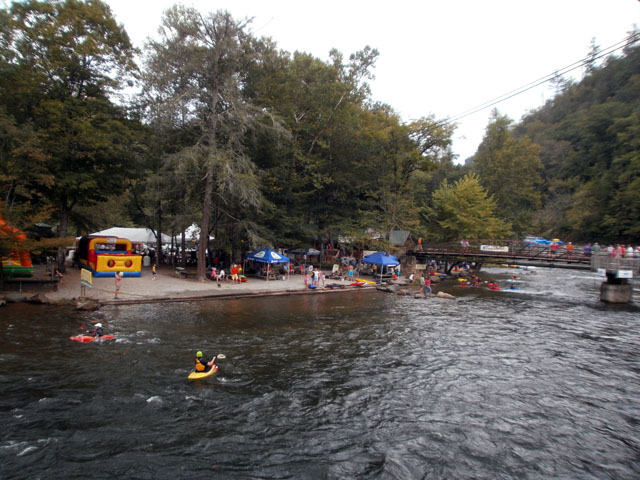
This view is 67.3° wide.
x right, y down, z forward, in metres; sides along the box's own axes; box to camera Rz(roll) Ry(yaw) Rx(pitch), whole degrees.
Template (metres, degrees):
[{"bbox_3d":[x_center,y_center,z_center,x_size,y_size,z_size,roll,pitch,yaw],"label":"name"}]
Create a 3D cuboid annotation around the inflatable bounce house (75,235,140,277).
[{"bbox_3d":[-18.480,1.315,42.228,3.500,3.200,7.000,2,1,-37],"label":"inflatable bounce house"}]

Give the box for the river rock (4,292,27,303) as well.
[{"bbox_3d":[-21.572,4.044,34.062,1.500,0.600,1.100,1,2,-30],"label":"river rock"}]

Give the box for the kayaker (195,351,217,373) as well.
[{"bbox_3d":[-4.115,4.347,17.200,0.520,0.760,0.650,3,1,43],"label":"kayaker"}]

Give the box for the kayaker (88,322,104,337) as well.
[{"bbox_3d":[-10.043,4.035,21.600,0.620,0.620,0.500,2,1,-26],"label":"kayaker"}]

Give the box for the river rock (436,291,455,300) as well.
[{"bbox_3d":[10.730,4.717,41.000,1.500,0.600,0.900,3,1,12],"label":"river rock"}]

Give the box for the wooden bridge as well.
[{"bbox_3d":[18.754,1.306,53.139,20.200,2.700,2.200,4,2,43],"label":"wooden bridge"}]

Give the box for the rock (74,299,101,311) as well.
[{"bbox_3d":[-13.930,3.864,28.800,1.450,0.600,0.950,2,1,-25],"label":"rock"}]

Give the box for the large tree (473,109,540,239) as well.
[{"bbox_3d":[35.885,-11.196,92.000,13.300,28.500,13.000,2,2,0],"label":"large tree"}]

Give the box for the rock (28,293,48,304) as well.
[{"bbox_3d":[-17.510,3.657,29.900,1.200,0.620,0.900,2,1,-25],"label":"rock"}]

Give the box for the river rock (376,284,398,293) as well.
[{"bbox_3d":[6.538,4.653,46.484,2.050,0.650,1.300,2,2,0],"label":"river rock"}]

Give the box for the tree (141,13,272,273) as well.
[{"bbox_3d":[-10.055,-8.167,43.458,10.800,23.800,10.500,2,2,0],"label":"tree"}]

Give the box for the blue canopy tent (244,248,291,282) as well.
[{"bbox_3d":[-5.002,2.430,45.800,3.050,3.000,3.050,3,1,35],"label":"blue canopy tent"}]

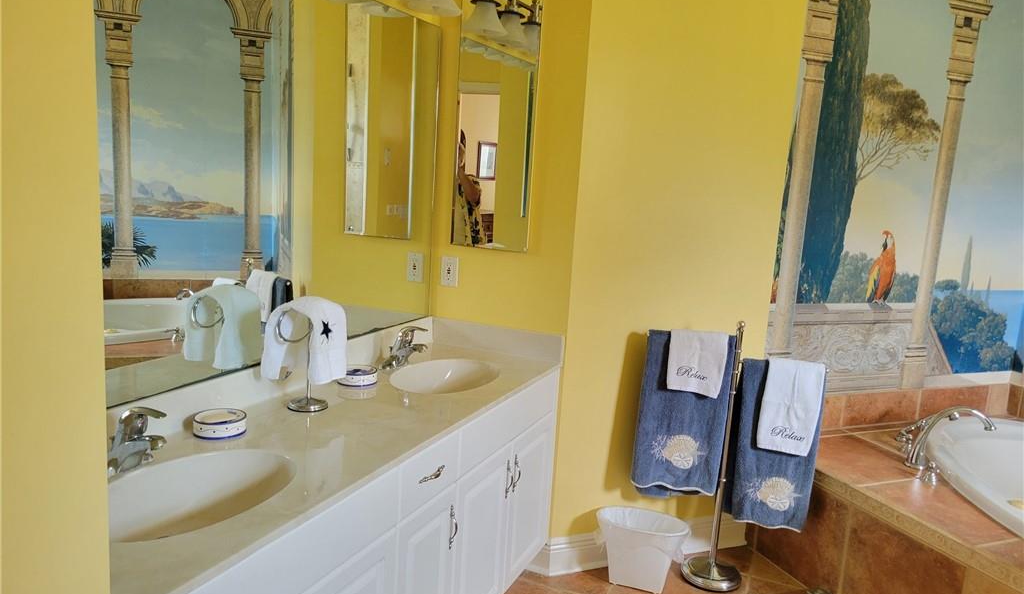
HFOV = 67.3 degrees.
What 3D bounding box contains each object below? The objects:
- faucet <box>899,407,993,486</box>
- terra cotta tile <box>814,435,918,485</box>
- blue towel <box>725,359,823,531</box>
[{"bbox_3d":[1.721,0.559,3.010,0.295,0.265,0.380,6,10,18],"label":"faucet"},{"bbox_3d":[1.382,0.660,3.131,0.467,0.012,0.467,0,10,-22],"label":"terra cotta tile"},{"bbox_3d":[0.972,0.557,2.868,0.315,0.645,0.085,4,9,5],"label":"blue towel"}]

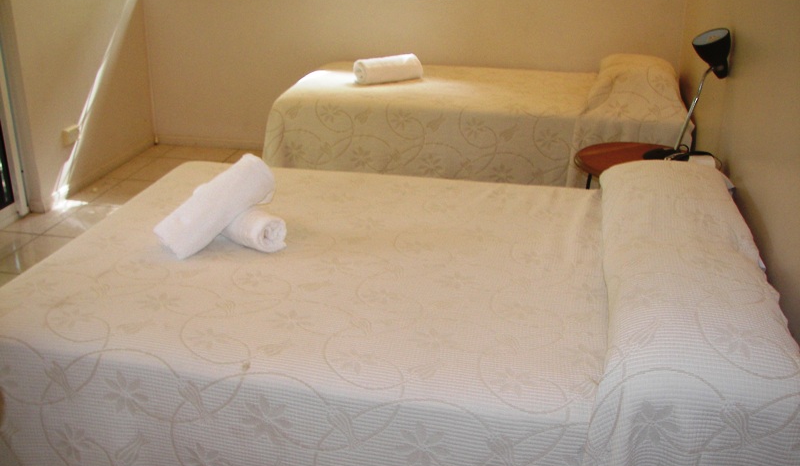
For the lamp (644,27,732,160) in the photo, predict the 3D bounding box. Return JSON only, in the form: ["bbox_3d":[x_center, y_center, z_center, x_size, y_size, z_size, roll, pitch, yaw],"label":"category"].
[{"bbox_3d":[1.055,-0.489,3.027,0.190,0.510,0.320,-6,24,-13],"label":"lamp"}]

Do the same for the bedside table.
[{"bbox_3d":[0.910,-0.030,3.234,0.510,0.525,0.510,5,24,11],"label":"bedside table"}]

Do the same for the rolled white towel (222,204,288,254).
[{"bbox_3d":[-0.463,-0.045,2.367,0.110,0.105,0.340,-20,30,-39],"label":"rolled white towel"}]

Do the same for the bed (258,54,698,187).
[{"bbox_3d":[0.401,-0.526,4.148,1.920,0.720,0.960,5,24,11],"label":"bed"}]

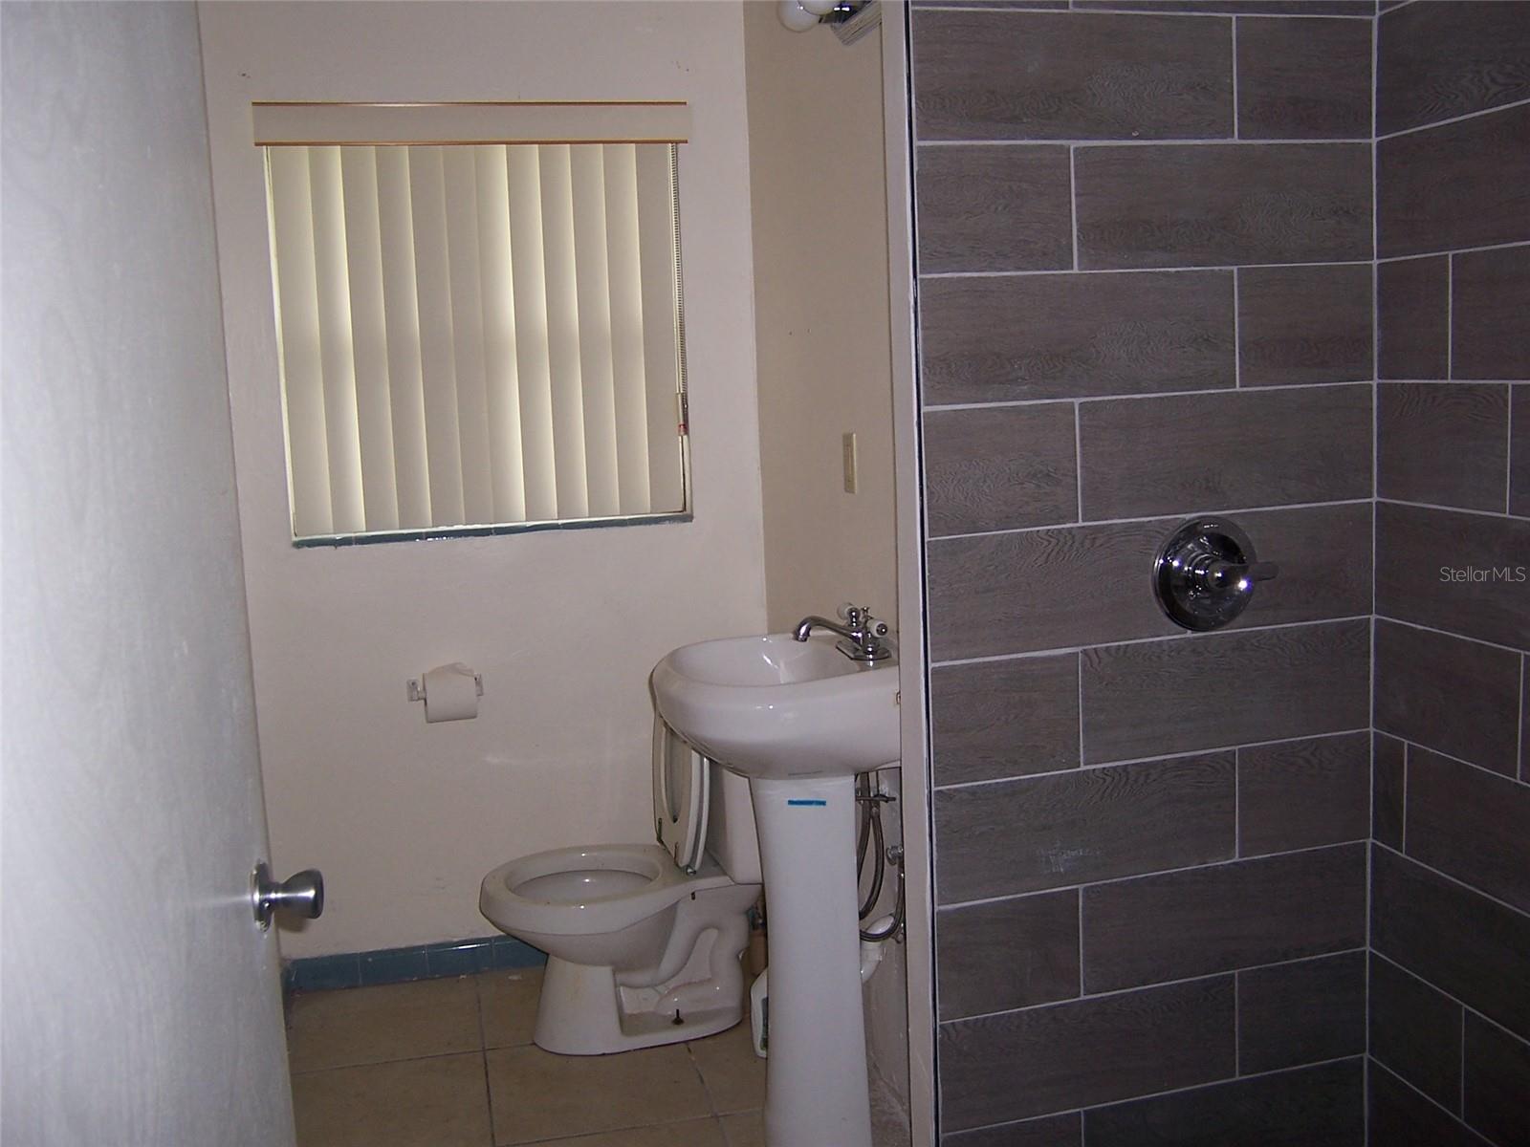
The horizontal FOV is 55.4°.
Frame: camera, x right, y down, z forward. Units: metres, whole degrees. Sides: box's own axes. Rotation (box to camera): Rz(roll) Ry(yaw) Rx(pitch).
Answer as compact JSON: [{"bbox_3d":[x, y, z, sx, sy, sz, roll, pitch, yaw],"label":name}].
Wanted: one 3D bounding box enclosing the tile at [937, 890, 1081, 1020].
[{"bbox_3d":[0.371,0.576,2.213,0.236,0.179,0.010,-4,7,-16],"label":"tile"}]

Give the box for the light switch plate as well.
[{"bbox_3d":[0.155,-0.205,2.721,0.009,0.115,0.071,-4,7,-12],"label":"light switch plate"}]

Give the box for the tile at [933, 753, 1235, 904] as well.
[{"bbox_3d":[0.491,0.378,2.200,0.495,0.178,0.010,-5,8,-14],"label":"tile"}]

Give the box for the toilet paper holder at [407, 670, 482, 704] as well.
[{"bbox_3d":[-0.722,0.263,3.304,0.167,0.052,0.075,-4,8,-13],"label":"toilet paper holder"}]

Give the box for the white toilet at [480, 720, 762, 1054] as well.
[{"bbox_3d":[-0.241,0.598,3.065,0.705,0.750,0.440,-4,7,-12],"label":"white toilet"}]

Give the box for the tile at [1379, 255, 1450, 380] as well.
[{"bbox_3d":[0.954,-0.369,2.139,0.010,0.178,0.162,-4,8,-14],"label":"tile"}]

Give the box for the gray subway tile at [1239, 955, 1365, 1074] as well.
[{"bbox_3d":[0.877,0.717,2.381,0.244,0.179,0.010,-4,7,-16],"label":"gray subway tile"}]

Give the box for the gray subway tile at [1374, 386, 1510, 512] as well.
[{"bbox_3d":[0.976,-0.182,2.106,0.010,0.178,0.282,-4,8,-14],"label":"gray subway tile"}]

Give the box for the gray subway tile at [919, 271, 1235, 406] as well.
[{"bbox_3d":[0.455,-0.340,2.092,0.488,0.176,0.010,-4,8,-13],"label":"gray subway tile"}]

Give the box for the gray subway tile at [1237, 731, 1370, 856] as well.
[{"bbox_3d":[0.862,0.353,2.335,0.244,0.179,0.010,-4,7,-16],"label":"gray subway tile"}]

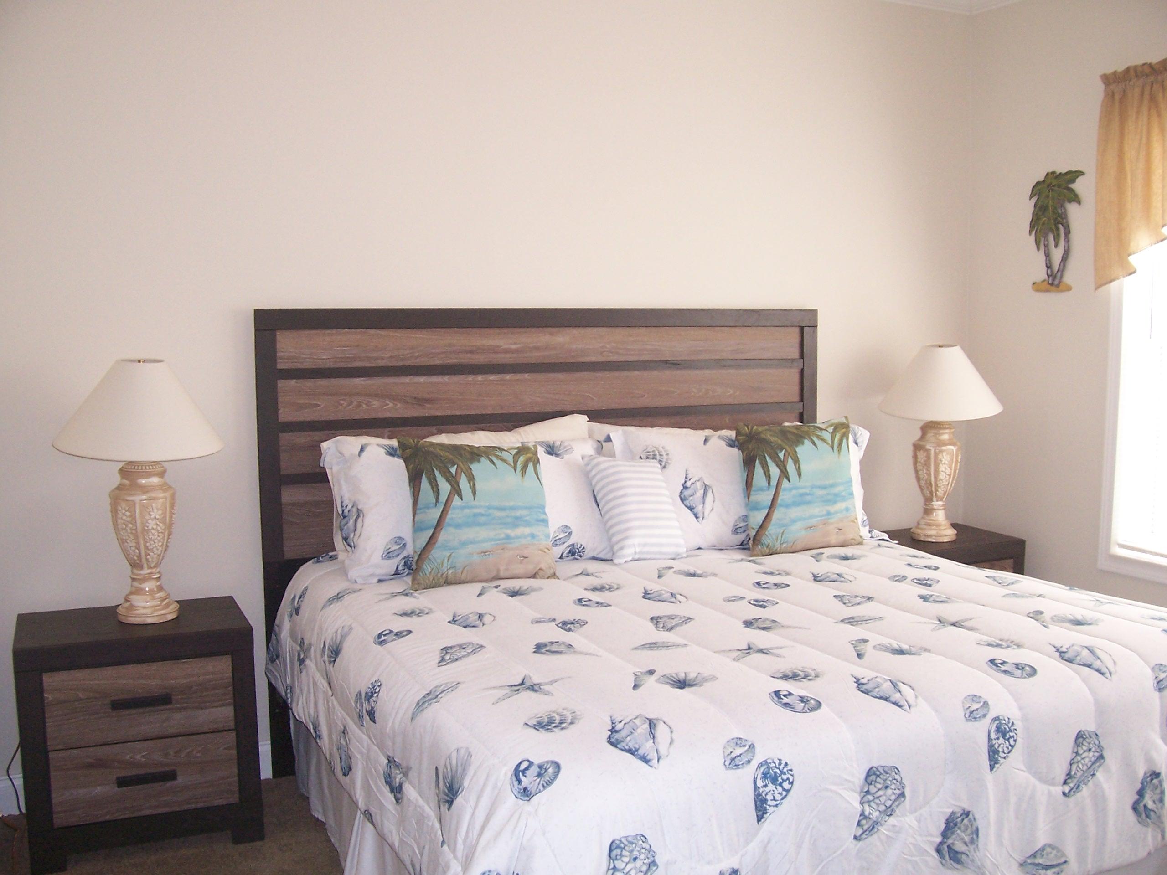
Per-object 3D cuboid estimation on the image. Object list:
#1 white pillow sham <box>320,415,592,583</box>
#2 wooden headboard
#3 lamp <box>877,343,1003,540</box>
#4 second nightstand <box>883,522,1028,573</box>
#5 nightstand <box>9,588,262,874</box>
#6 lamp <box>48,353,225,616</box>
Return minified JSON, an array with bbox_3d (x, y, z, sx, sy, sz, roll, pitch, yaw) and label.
[{"bbox_3d":[-0.336,0.192,3.448,0.860,0.440,0.170,-3,-11,-23],"label":"white pillow sham"},{"bbox_3d":[-0.059,0.302,3.869,2.014,1.469,0.070,-3,6,-23],"label":"wooden headboard"},{"bbox_3d":[1.330,0.017,4.293,0.455,0.720,0.455,-3,6,-23],"label":"lamp"},{"bbox_3d":[1.285,0.675,4.320,0.611,0.611,0.400,-3,6,-22],"label":"second nightstand"},{"bbox_3d":[-1.222,0.793,3.145,0.611,0.611,0.400,-3,6,-25],"label":"nightstand"},{"bbox_3d":[-1.190,0.145,3.088,0.455,0.720,0.455,-3,6,-23],"label":"lamp"}]

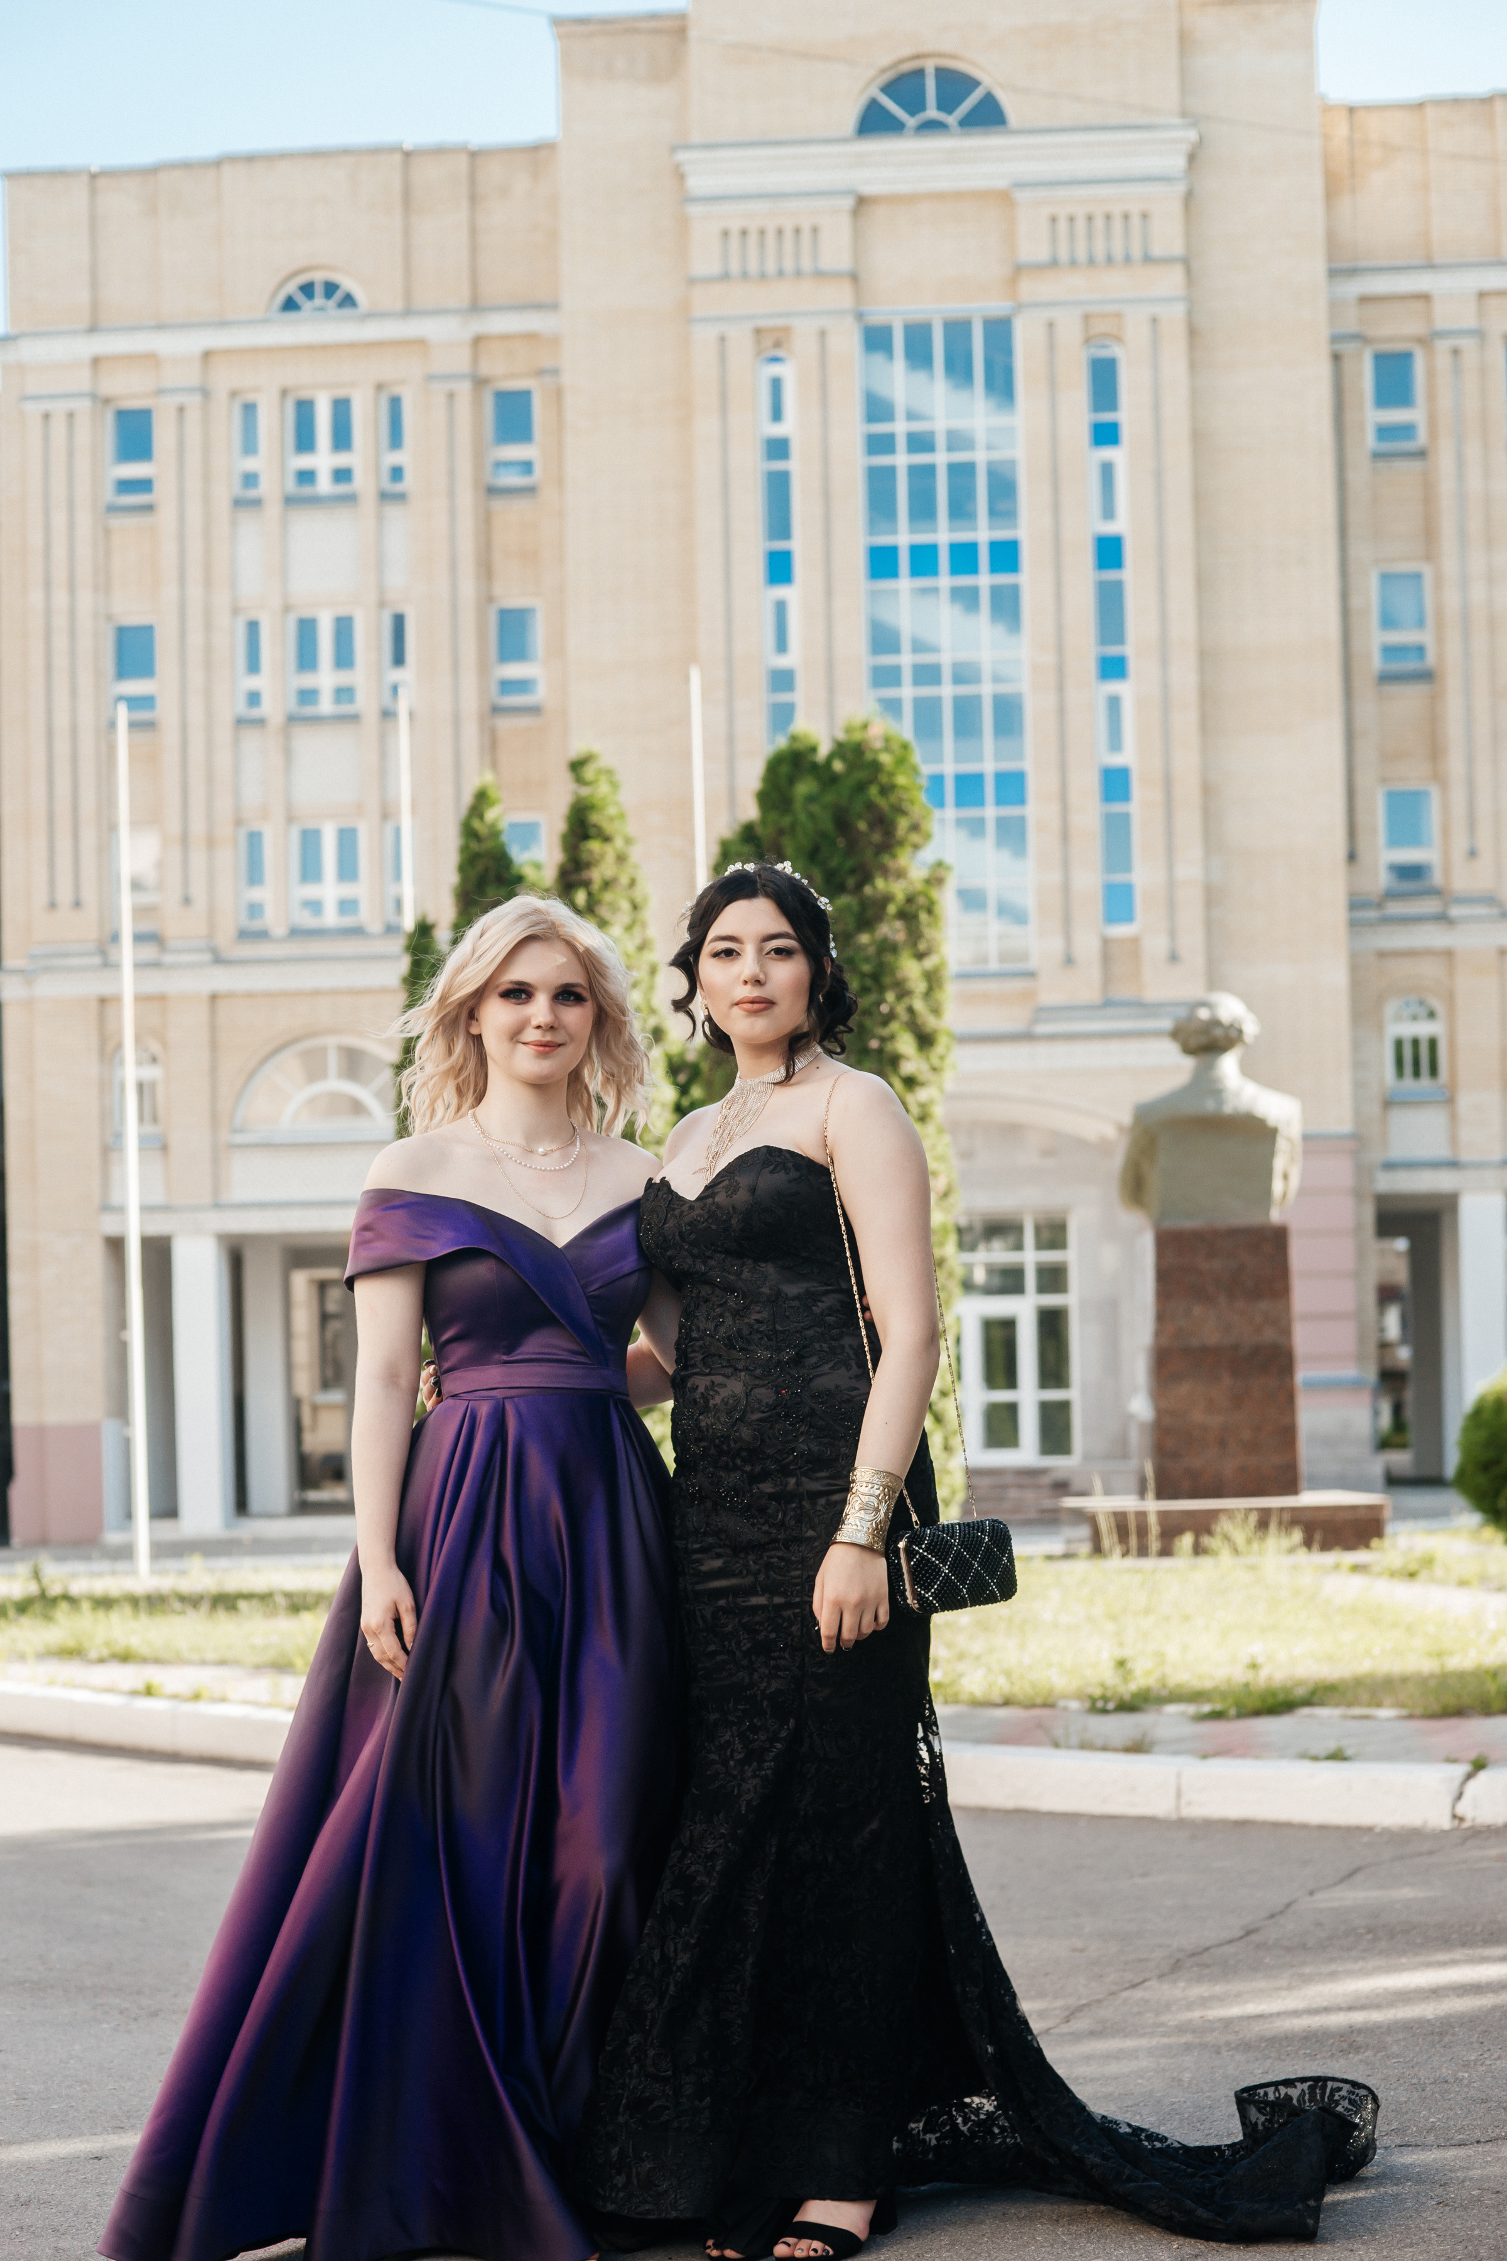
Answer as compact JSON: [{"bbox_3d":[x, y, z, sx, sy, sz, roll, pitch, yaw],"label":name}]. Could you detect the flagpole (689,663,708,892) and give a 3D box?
[{"bbox_3d":[-0.372,-0.048,24.794,0.105,7.200,0.105,-1,-2,4],"label":"flagpole"}]

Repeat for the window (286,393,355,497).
[{"bbox_3d":[-6.529,-10.356,47.447,1.020,1.530,0.150,-1,-2,4],"label":"window"}]

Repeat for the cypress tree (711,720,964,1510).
[{"bbox_3d":[0.642,0.136,24.086,1.900,6.550,1.800,-1,-2,4],"label":"cypress tree"}]

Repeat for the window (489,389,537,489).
[{"bbox_3d":[-3.632,-10.459,47.544,0.774,1.505,0.150,-1,-2,4],"label":"window"}]

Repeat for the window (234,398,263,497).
[{"bbox_3d":[-7.679,-10.386,47.825,0.480,1.514,0.150,-1,-2,4],"label":"window"}]

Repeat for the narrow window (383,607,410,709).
[{"bbox_3d":[-5.372,-7.084,47.255,0.420,1.520,0.150,-1,-2,4],"label":"narrow window"}]

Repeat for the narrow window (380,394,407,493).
[{"bbox_3d":[-5.426,-10.394,47.376,0.410,1.520,0.150,-1,-2,4],"label":"narrow window"}]

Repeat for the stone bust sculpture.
[{"bbox_3d":[3.644,-0.176,25.000,1.420,1.830,0.880,-1,-2,4],"label":"stone bust sculpture"}]

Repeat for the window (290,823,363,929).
[{"bbox_3d":[-6.416,-3.824,47.207,1.040,1.530,0.150,-1,-2,4],"label":"window"}]

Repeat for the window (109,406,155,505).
[{"bbox_3d":[-9.485,-10.292,47.949,0.753,1.490,0.150,-1,-2,4],"label":"window"}]

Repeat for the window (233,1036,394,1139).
[{"bbox_3d":[-6.351,-0.653,47.492,3.080,1.549,0.200,-1,-2,4],"label":"window"}]

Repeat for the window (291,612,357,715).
[{"bbox_3d":[-6.485,-7.055,47.327,1.020,1.500,0.150,-1,-2,4],"label":"window"}]

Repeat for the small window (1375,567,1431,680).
[{"bbox_3d":[9.619,-7.492,46.544,0.801,1.680,0.150,-1,-2,4],"label":"small window"}]

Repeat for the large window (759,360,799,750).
[{"bbox_3d":[0.465,-6.966,45.191,0.520,8.410,0.150,-1,-2,4],"label":"large window"}]

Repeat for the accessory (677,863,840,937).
[{"bbox_3d":[0.006,-0.287,3.970,0.195,0.105,0.120,-1,-2,0],"label":"accessory"}]

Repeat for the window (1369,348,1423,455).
[{"bbox_3d":[9.494,-10.783,46.412,0.760,1.560,0.150,-1,-2,4],"label":"window"}]

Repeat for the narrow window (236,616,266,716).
[{"bbox_3d":[-7.589,-7.013,47.397,0.430,1.500,0.150,-1,-2,4],"label":"narrow window"}]

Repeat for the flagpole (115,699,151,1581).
[{"bbox_3d":[-5.087,0.082,25.694,0.105,7.200,0.105,-1,-2,4],"label":"flagpole"}]

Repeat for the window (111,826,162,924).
[{"bbox_3d":[-9.385,-3.879,47.784,0.792,1.507,0.150,-1,-2,4],"label":"window"}]

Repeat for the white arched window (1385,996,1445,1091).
[{"bbox_3d":[9.720,-1.283,46.059,0.860,1.390,0.150,-1,-2,4],"label":"white arched window"}]

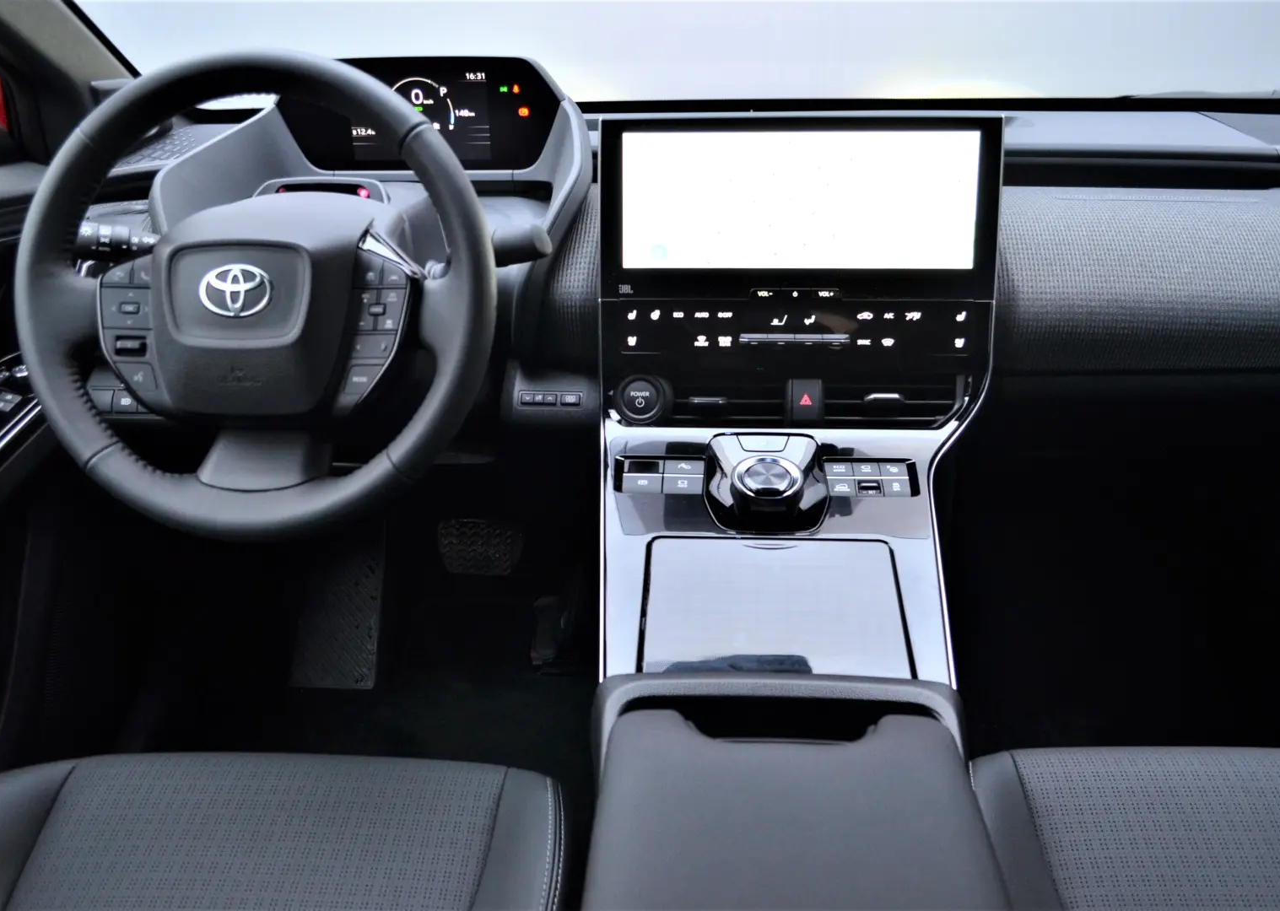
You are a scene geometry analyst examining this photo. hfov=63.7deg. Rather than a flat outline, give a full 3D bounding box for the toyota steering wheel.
[{"bbox_3d":[-0.285,-0.120,0.785,0.363,0.363,0.110,1,2,3],"label":"toyota steering wheel"}]

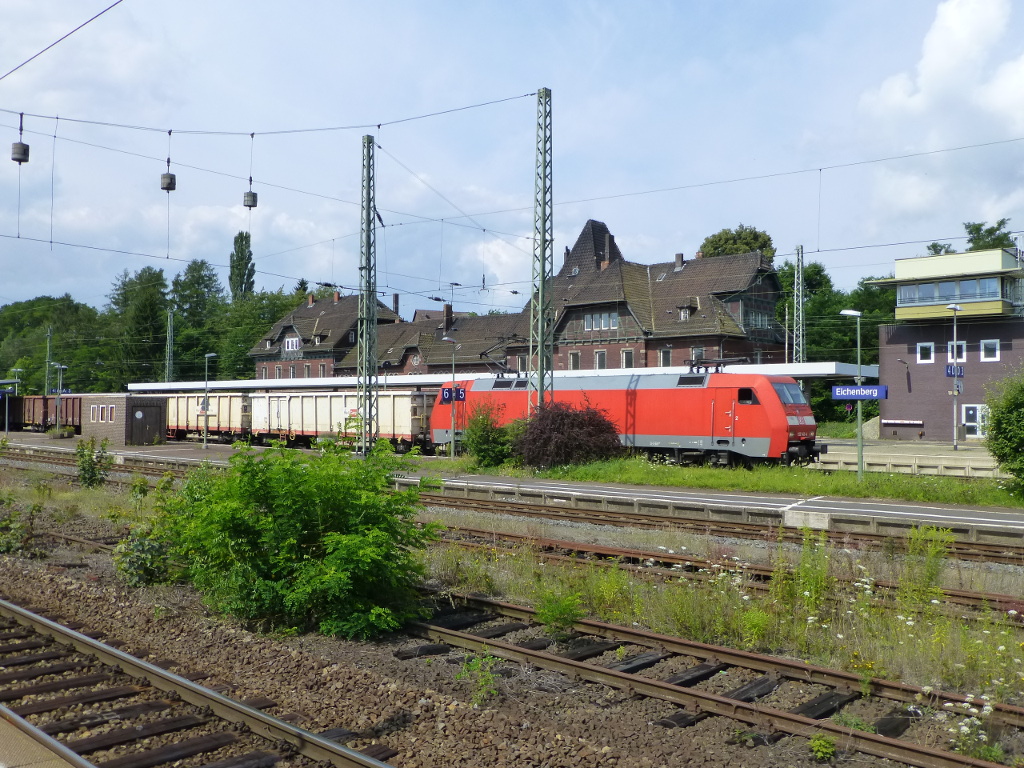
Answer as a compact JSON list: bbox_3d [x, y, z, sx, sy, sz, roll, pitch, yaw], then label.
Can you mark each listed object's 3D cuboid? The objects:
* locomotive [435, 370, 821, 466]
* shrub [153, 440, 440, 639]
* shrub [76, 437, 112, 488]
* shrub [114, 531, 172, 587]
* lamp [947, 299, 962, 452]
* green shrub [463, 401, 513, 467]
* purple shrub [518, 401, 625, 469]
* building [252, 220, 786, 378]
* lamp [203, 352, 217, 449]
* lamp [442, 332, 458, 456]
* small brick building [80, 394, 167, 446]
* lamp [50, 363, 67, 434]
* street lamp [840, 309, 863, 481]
[{"bbox_3d":[3.644,1.591,38.317,19.500,3.980,3.000,-1,-2,42],"label":"locomotive"},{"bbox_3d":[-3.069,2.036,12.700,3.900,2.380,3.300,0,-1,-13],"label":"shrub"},{"bbox_3d":[-14.113,2.709,30.000,1.200,1.780,1.150,1,-1,-25],"label":"shrub"},{"bbox_3d":[-6.053,2.794,14.500,0.950,0.930,0.900,1,-1,-22],"label":"shrub"},{"bbox_3d":[19.561,-0.290,39.237,0.350,6.450,1.500,-1,-2,39],"label":"lamp"},{"bbox_3d":[-0.933,1.925,33.800,1.950,2.480,1.900,0,-1,0],"label":"green shrub"},{"bbox_3d":[2.269,1.957,35.657,4.000,2.750,3.400,-1,-2,39],"label":"purple shrub"},{"bbox_3d":[-3.257,-5.258,91.972,60.001,19.200,14.000,-1,-2,39],"label":"building"},{"bbox_3d":[-16.880,0.954,49.856,0.320,5.344,0.800,-1,-2,41],"label":"lamp"},{"bbox_3d":[-2.824,0.646,39.597,0.320,5.506,0.800,-1,-2,39],"label":"lamp"},{"bbox_3d":[-24.216,2.236,55.322,5.671,3.022,2.564,-1,-2,39],"label":"small brick building"},{"bbox_3d":[-33.761,1.186,65.544,0.320,5.537,0.800,-1,-2,41],"label":"lamp"},{"bbox_3d":[9.318,0.461,24.438,0.750,5.000,0.300,-1,-2,35],"label":"street lamp"}]

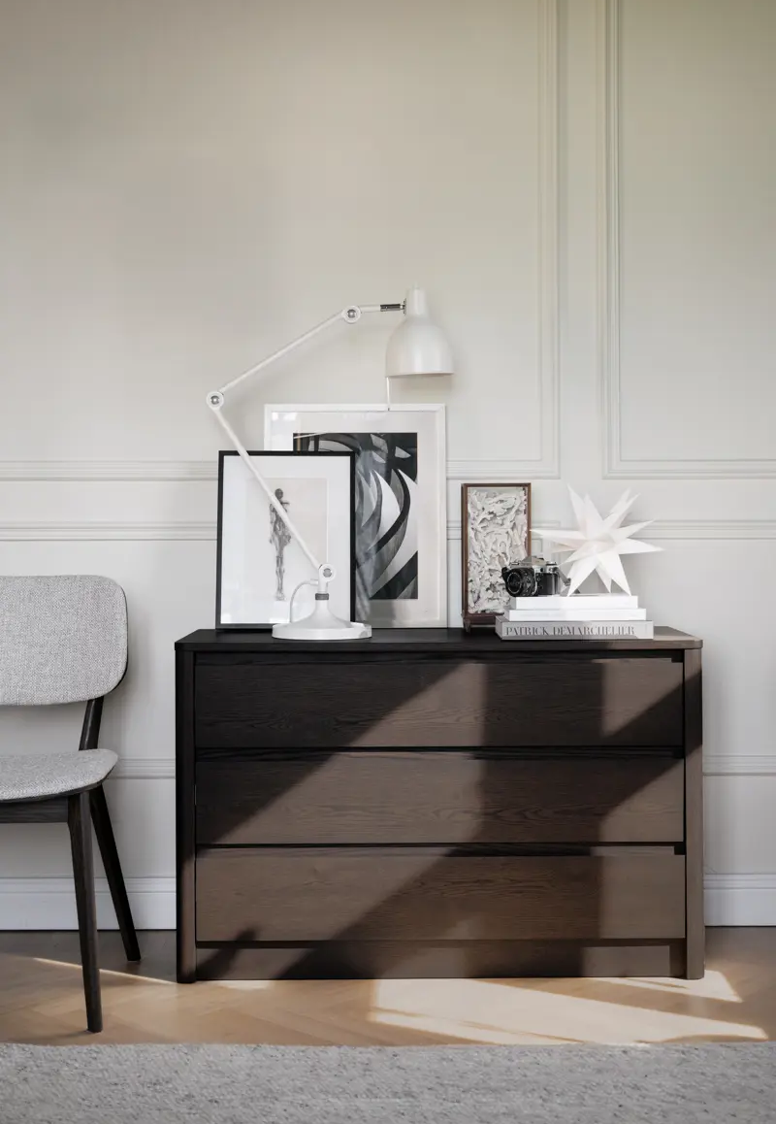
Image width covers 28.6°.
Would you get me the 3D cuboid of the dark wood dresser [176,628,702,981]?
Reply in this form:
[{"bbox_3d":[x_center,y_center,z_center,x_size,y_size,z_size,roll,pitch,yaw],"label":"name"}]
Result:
[{"bbox_3d":[0.109,0.515,3.366,1.100,0.711,0.400,0,1,0],"label":"dark wood dresser"}]

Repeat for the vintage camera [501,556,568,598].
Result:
[{"bbox_3d":[0.308,0.032,3.330,0.088,0.087,0.138,-1,2,-40],"label":"vintage camera"}]

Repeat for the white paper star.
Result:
[{"bbox_3d":[0.467,-0.048,3.390,0.295,0.250,0.260,0,1,0],"label":"white paper star"}]

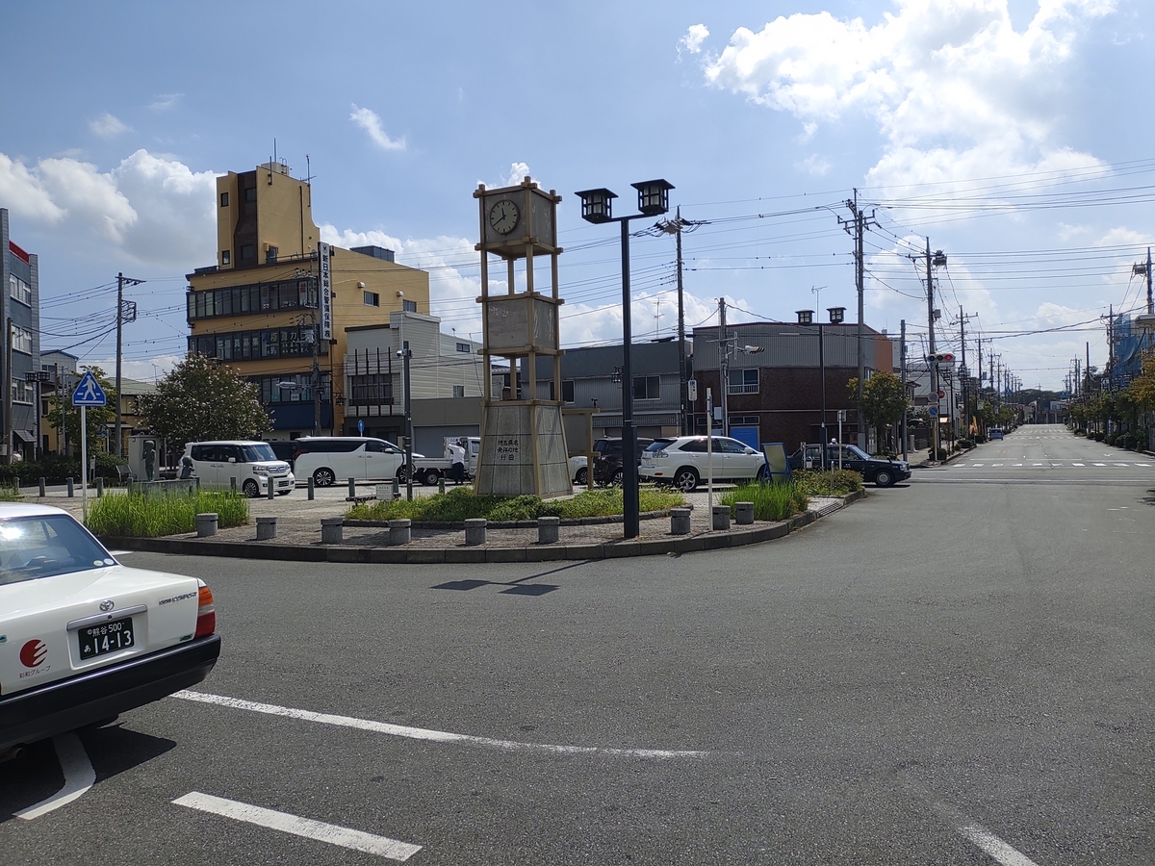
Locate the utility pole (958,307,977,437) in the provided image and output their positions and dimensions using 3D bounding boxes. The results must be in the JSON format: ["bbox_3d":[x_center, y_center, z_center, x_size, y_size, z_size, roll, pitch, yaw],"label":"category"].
[{"bbox_3d":[35.393,-5.091,82.000,1.750,12.900,0.700,-1,0,27],"label":"utility pole"}]

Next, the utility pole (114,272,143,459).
[{"bbox_3d":[-31.152,-4.272,62.765,0.450,13.750,2.200,0,0,26],"label":"utility pole"}]

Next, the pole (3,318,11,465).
[{"bbox_3d":[-29.054,-1.675,46.000,0.320,8.350,0.320,1,0,26],"label":"pole"}]

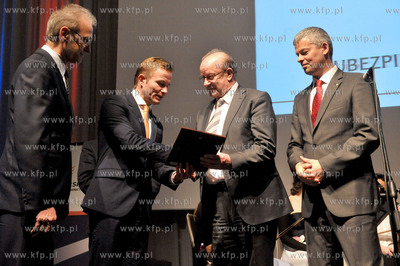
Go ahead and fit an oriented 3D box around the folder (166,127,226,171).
[{"bbox_3d":[-0.025,0.089,2.534,0.226,0.018,0.288,12,-43,-15],"label":"folder"}]

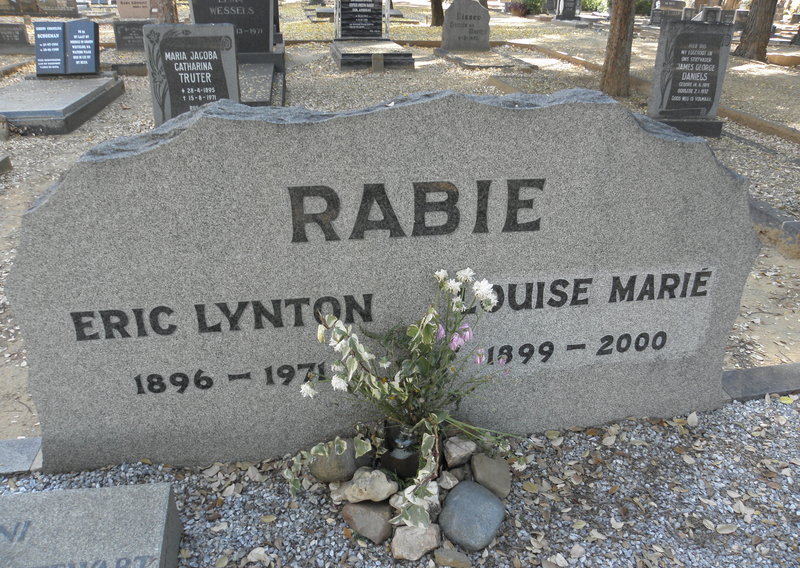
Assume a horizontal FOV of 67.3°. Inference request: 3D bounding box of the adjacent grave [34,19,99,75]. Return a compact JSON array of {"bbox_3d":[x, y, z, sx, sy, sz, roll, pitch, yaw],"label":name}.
[{"bbox_3d":[-3.635,-2.578,6.550,0.640,0.580,0.160,-4,12,-9],"label":"adjacent grave"}]

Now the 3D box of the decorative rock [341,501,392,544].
[{"bbox_3d":[-0.078,0.576,1.447,0.120,0.088,0.105,0,27,0],"label":"decorative rock"}]

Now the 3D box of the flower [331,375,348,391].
[{"bbox_3d":[-0.151,0.246,1.500,0.043,0.036,0.036,0,26,0],"label":"flower"}]

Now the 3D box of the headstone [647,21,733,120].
[{"bbox_3d":[2.312,-1.641,4.800,0.600,0.860,0.220,-1,22,-3],"label":"headstone"}]

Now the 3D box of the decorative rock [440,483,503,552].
[{"bbox_3d":[0.174,0.557,1.456,0.161,0.127,0.171,0,27,0],"label":"decorative rock"}]

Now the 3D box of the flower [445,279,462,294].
[{"bbox_3d":[0.132,0.006,1.485,0.043,0.036,0.036,0,26,0],"label":"flower"}]

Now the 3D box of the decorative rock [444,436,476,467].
[{"bbox_3d":[0.165,0.458,1.636,0.086,0.068,0.083,0,27,0],"label":"decorative rock"}]

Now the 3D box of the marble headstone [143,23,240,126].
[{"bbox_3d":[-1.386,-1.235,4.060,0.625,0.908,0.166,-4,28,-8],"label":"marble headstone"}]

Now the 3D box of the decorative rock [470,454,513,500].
[{"bbox_3d":[0.241,0.506,1.586,0.103,0.093,0.122,0,27,0],"label":"decorative rock"}]

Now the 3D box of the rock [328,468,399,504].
[{"bbox_3d":[-0.091,0.506,1.510,0.166,0.083,0.102,0,27,0],"label":"rock"}]

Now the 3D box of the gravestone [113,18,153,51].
[{"bbox_3d":[-4.374,-4.094,9.900,0.680,0.500,0.160,-4,24,-9],"label":"gravestone"}]

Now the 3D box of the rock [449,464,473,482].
[{"bbox_3d":[0.154,0.484,1.535,0.060,0.042,0.050,-4,26,-9],"label":"rock"}]

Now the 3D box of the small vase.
[{"bbox_3d":[0.001,0.435,1.560,0.103,0.130,0.103,0,26,0],"label":"small vase"}]

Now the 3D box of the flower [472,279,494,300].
[{"bbox_3d":[0.196,0.013,1.408,0.049,0.049,0.046,0,27,0],"label":"flower"}]

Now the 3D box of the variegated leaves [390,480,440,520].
[{"bbox_3d":[0.033,0.492,1.365,0.115,0.060,0.075,0,26,0],"label":"variegated leaves"}]

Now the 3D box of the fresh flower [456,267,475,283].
[{"bbox_3d":[0.153,-0.019,1.407,0.042,0.034,0.042,0,27,0],"label":"fresh flower"}]

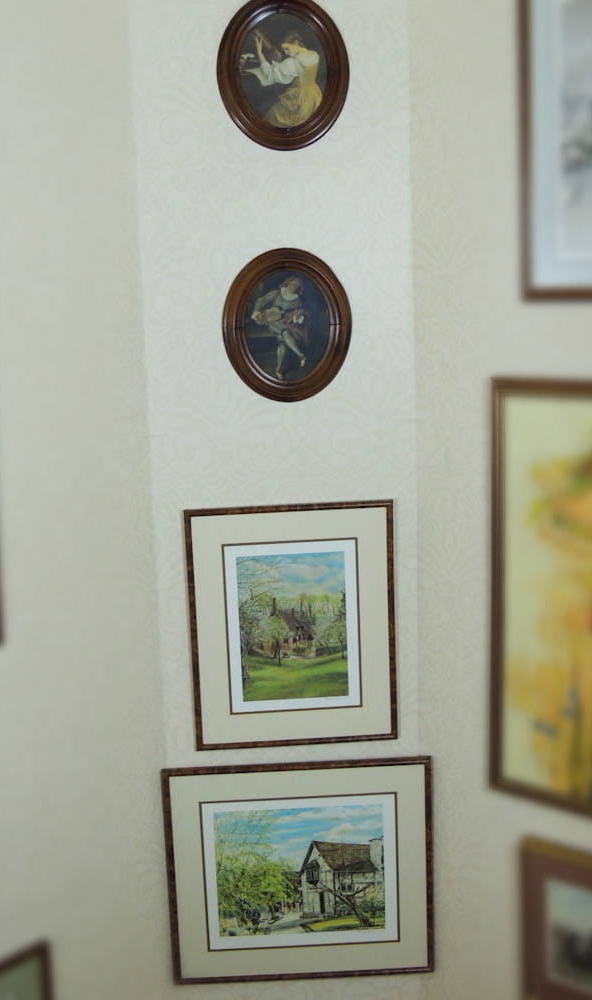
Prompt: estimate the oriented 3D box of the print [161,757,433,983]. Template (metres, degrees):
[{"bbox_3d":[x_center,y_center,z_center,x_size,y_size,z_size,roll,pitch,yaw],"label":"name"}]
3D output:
[{"bbox_3d":[0.010,0.671,2.255,0.477,0.427,0.024,-3,12,-2],"label":"print"}]

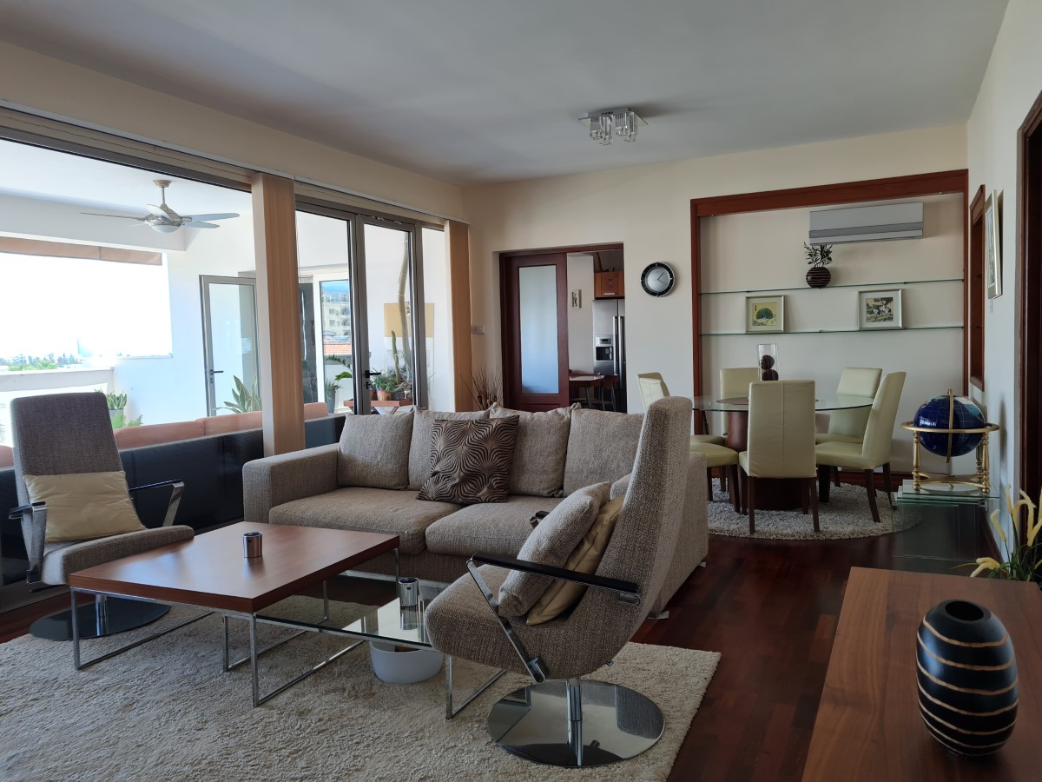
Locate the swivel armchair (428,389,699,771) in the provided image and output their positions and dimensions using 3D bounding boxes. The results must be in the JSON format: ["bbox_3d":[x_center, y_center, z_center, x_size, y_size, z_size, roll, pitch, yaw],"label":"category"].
[{"bbox_3d":[0.141,0.555,2.545,0.791,1.073,0.641,0,4,20],"label":"swivel armchair"}]

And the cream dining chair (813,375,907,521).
[{"bbox_3d":[2.311,0.373,5.392,0.573,0.971,0.438,2,5,45],"label":"cream dining chair"}]

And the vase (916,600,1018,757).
[{"bbox_3d":[0.756,0.487,1.329,0.149,0.258,0.149,0,4,25],"label":"vase"}]

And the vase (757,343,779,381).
[{"bbox_3d":[1.839,-0.132,5.817,0.145,0.420,0.145,0,4,25],"label":"vase"}]

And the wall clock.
[{"bbox_3d":[1.240,-1.005,7.079,0.315,0.315,0.050,0,4,25],"label":"wall clock"}]

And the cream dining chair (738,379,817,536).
[{"bbox_3d":[1.684,0.407,5.119,0.438,0.971,0.573,-1,3,11],"label":"cream dining chair"}]

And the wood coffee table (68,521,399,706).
[{"bbox_3d":[-1.166,0.887,3.360,0.924,0.386,0.946,0,4,24],"label":"wood coffee table"}]

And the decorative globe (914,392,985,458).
[{"bbox_3d":[2.253,0.179,4.110,0.335,0.355,0.335,0,4,25],"label":"decorative globe"}]

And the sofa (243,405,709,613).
[{"bbox_3d":[-0.296,0.566,4.397,2.434,0.890,1.033,0,4,25],"label":"sofa"}]

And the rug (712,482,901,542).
[{"bbox_3d":[1.869,0.838,5.821,1.980,0.036,1.980,0,4,25],"label":"rug"}]

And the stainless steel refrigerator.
[{"bbox_3d":[1.564,-0.336,10.703,0.910,1.780,0.720,0,4,25],"label":"stainless steel refrigerator"}]

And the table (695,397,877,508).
[{"bbox_3d":[1.827,0.457,5.867,1.510,0.755,1.510,0,4,25],"label":"table"}]

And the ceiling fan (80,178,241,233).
[{"bbox_3d":[-3.132,-1.612,6.855,1.321,0.459,1.321,0,4,26],"label":"ceiling fan"}]

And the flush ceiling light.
[{"bbox_3d":[0.645,-1.815,5.419,0.382,0.162,0.382,0,4,26],"label":"flush ceiling light"}]

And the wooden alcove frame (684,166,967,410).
[{"bbox_3d":[2.552,-0.466,6.650,2.147,2.490,0.180,0,4,25],"label":"wooden alcove frame"}]

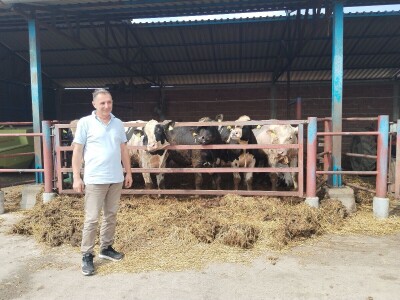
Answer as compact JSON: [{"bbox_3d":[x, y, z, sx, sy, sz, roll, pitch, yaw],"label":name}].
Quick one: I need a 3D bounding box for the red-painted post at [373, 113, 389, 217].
[{"bbox_3d":[2.819,0.259,4.820,0.235,1.599,0.235,0,3,7],"label":"red-painted post"}]

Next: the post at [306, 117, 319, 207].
[{"bbox_3d":[1.785,0.236,4.950,0.215,1.510,0.215,0,3,7],"label":"post"}]

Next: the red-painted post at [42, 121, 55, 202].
[{"bbox_3d":[-2.667,0.247,5.500,0.220,1.516,0.220,0,3,7],"label":"red-painted post"}]

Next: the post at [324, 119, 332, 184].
[{"bbox_3d":[2.521,0.088,6.120,0.165,1.334,0.165,0,3,7],"label":"post"}]

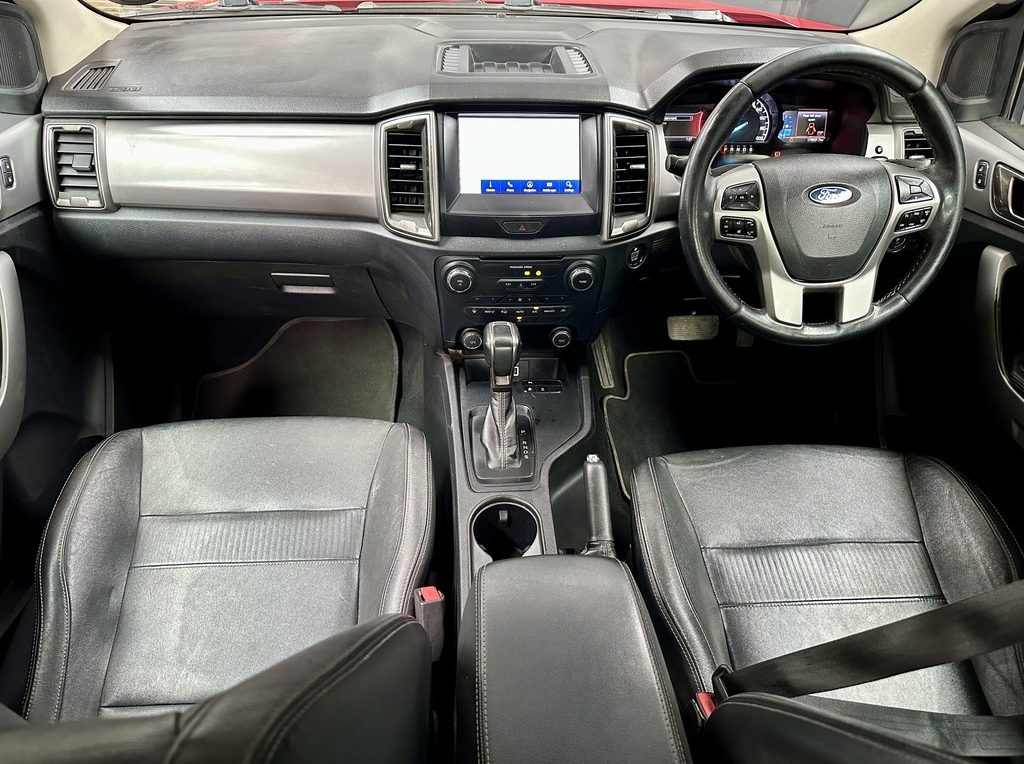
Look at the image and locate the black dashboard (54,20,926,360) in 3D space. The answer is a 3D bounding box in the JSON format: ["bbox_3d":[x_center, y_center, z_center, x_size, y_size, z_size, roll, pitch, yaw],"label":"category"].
[{"bbox_3d":[-0.003,-0.362,1.210,1.430,0.390,0.560,-1,37,-5],"label":"black dashboard"}]

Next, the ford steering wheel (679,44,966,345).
[{"bbox_3d":[0.408,-0.242,0.954,0.380,0.380,0.100,-1,13,-4],"label":"ford steering wheel"}]

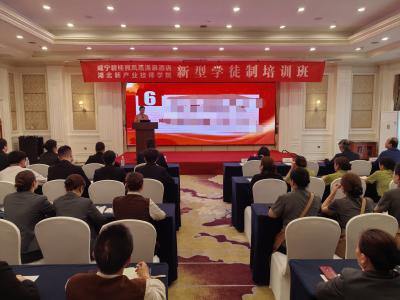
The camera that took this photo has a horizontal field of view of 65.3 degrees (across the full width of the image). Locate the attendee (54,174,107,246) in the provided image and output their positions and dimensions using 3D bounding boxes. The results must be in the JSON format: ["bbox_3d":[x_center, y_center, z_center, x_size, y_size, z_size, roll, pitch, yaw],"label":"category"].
[{"bbox_3d":[-1.159,0.836,3.106,0.530,1.170,0.780,0,7,4],"label":"attendee"}]

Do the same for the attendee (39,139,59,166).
[{"bbox_3d":[-2.736,0.469,5.864,0.520,1.300,0.780,1,6,8],"label":"attendee"}]

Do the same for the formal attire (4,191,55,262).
[{"bbox_3d":[-1.627,0.689,2.979,0.510,0.610,0.460,0,7,4],"label":"formal attire"}]

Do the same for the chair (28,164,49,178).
[{"bbox_3d":[-2.705,0.680,5.589,0.460,0.940,0.560,0,6,-2],"label":"chair"}]

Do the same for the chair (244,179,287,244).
[{"bbox_3d":[0.915,0.819,4.320,0.490,0.930,0.560,0,6,-1],"label":"chair"}]

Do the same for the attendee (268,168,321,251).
[{"bbox_3d":[0.930,0.795,3.053,0.500,1.240,0.780,-1,6,-8],"label":"attendee"}]

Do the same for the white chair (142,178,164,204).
[{"bbox_3d":[-0.690,0.819,4.320,0.470,0.930,0.560,0,6,-1],"label":"white chair"}]

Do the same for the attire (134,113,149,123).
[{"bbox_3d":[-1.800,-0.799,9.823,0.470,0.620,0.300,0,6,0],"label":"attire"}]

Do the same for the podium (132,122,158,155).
[{"bbox_3d":[-1.584,-0.200,9.081,0.710,1.160,0.500,-1,7,-2],"label":"podium"}]

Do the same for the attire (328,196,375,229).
[{"bbox_3d":[1.380,0.701,2.928,0.450,0.580,0.340,-1,7,-6],"label":"attire"}]

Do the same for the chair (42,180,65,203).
[{"bbox_3d":[-1.819,0.819,4.368,0.460,0.920,0.560,-1,7,-2],"label":"chair"}]

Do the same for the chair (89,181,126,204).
[{"bbox_3d":[-1.208,0.819,4.330,0.460,0.920,0.560,-1,7,-2],"label":"chair"}]

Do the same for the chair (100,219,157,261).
[{"bbox_3d":[-0.570,0.993,2.790,0.470,0.930,0.560,0,6,-1],"label":"chair"}]

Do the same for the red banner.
[{"bbox_3d":[0.078,-2.652,10.579,8.210,0.720,0.030,0,6,-2],"label":"red banner"}]

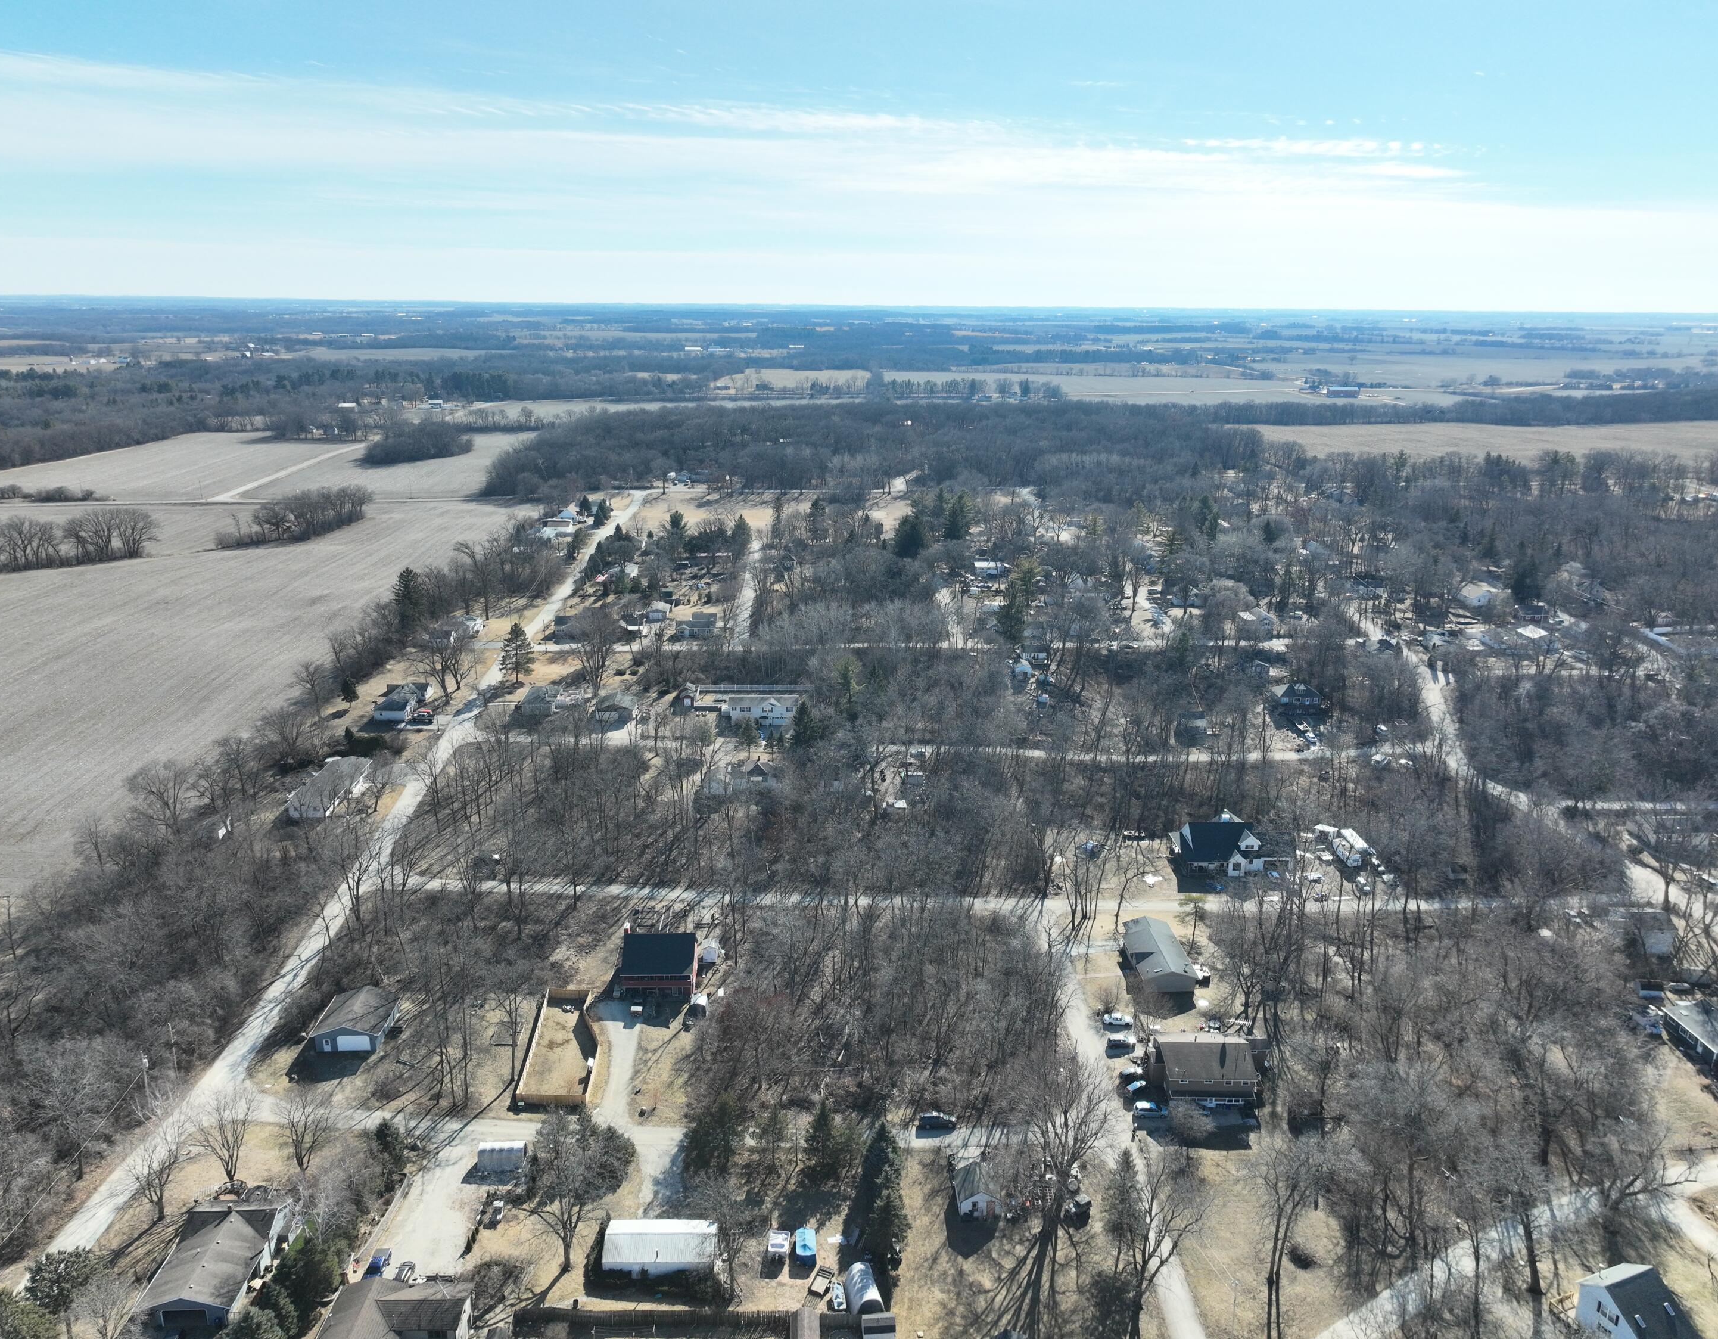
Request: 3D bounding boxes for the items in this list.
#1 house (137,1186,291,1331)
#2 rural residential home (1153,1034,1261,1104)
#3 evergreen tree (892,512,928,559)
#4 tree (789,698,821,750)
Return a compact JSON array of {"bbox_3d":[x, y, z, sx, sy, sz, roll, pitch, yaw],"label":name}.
[{"bbox_3d":[-74.620,68.262,144.608,10.500,4.700,17.200,0,17,-3],"label":"house"},{"bbox_3d":[51.511,58.963,185.838,13.116,7.264,11.502,0,17,-1],"label":"rural residential home"},{"bbox_3d":[22.341,-56.700,537.416,14.000,20.500,13.000,1,17,0],"label":"evergreen tree"},{"bbox_3d":[-14.244,13.962,323.923,7.305,13.009,7.305,1,17,0],"label":"tree"}]

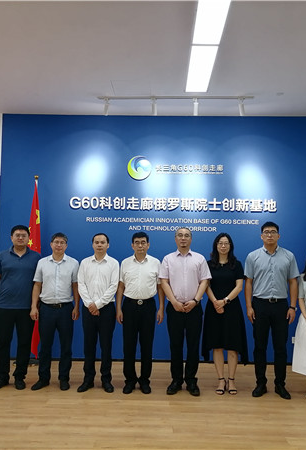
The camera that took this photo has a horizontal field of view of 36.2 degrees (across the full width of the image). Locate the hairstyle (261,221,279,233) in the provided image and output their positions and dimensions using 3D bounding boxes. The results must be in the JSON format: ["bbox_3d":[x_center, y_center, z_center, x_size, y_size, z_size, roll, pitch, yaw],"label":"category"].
[{"bbox_3d":[1.268,0.024,5.049,0.185,0.140,0.200,1,-4,5],"label":"hairstyle"}]

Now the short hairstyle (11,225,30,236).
[{"bbox_3d":[-1.484,0.070,5.239,0.190,0.140,0.200,1,-4,-4],"label":"short hairstyle"}]

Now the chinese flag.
[{"bbox_3d":[-1.603,0.555,6.294,0.220,2.438,0.180,1,-4,1],"label":"chinese flag"}]

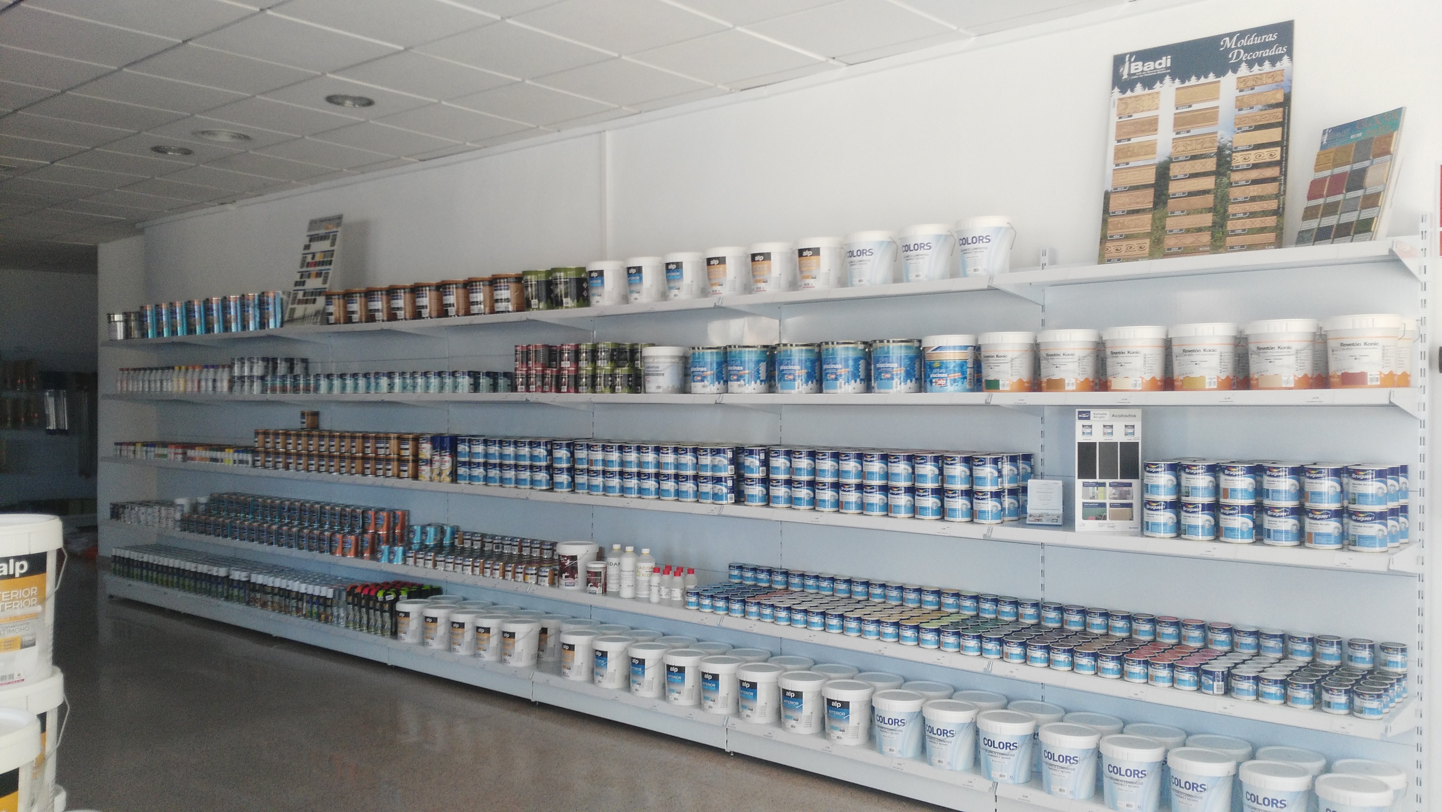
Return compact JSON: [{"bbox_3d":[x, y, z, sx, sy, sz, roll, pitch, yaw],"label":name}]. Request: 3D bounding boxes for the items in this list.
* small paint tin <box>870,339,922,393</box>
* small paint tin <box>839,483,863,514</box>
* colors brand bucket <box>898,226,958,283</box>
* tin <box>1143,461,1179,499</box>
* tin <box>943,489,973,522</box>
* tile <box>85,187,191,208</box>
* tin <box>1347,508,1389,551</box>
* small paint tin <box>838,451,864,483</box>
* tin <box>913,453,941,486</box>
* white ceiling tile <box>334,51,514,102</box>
[{"bbox_3d":[0.673,-0.150,4.097,0.185,0.196,0.185,0,1,32],"label":"small paint tin"},{"bbox_3d":[0.513,0.364,4.204,0.100,0.119,0.100,0,1,0],"label":"small paint tin"},{"bbox_3d":[0.768,-0.558,3.999,0.198,0.205,0.198,0,1,33],"label":"colors brand bucket"},{"bbox_3d":[1.404,0.240,3.422,0.098,0.117,0.098,1,1,39],"label":"tin"},{"bbox_3d":[0.855,0.357,3.860,0.100,0.117,0.100,0,1,22],"label":"tin"},{"bbox_3d":[-4.208,-1.510,7.790,0.600,0.020,0.600,1,1,39],"label":"tile"},{"bbox_3d":[1.877,0.359,3.103,0.098,0.120,0.098,1,1,38],"label":"tin"},{"bbox_3d":[0.513,0.243,4.201,0.100,0.119,0.100,0,1,0],"label":"small paint tin"},{"bbox_3d":[0.777,0.241,3.995,0.100,0.119,0.100,0,1,0],"label":"tin"},{"bbox_3d":[-1.306,-1.468,4.756,0.595,0.020,0.597,0,2,38],"label":"white ceiling tile"}]

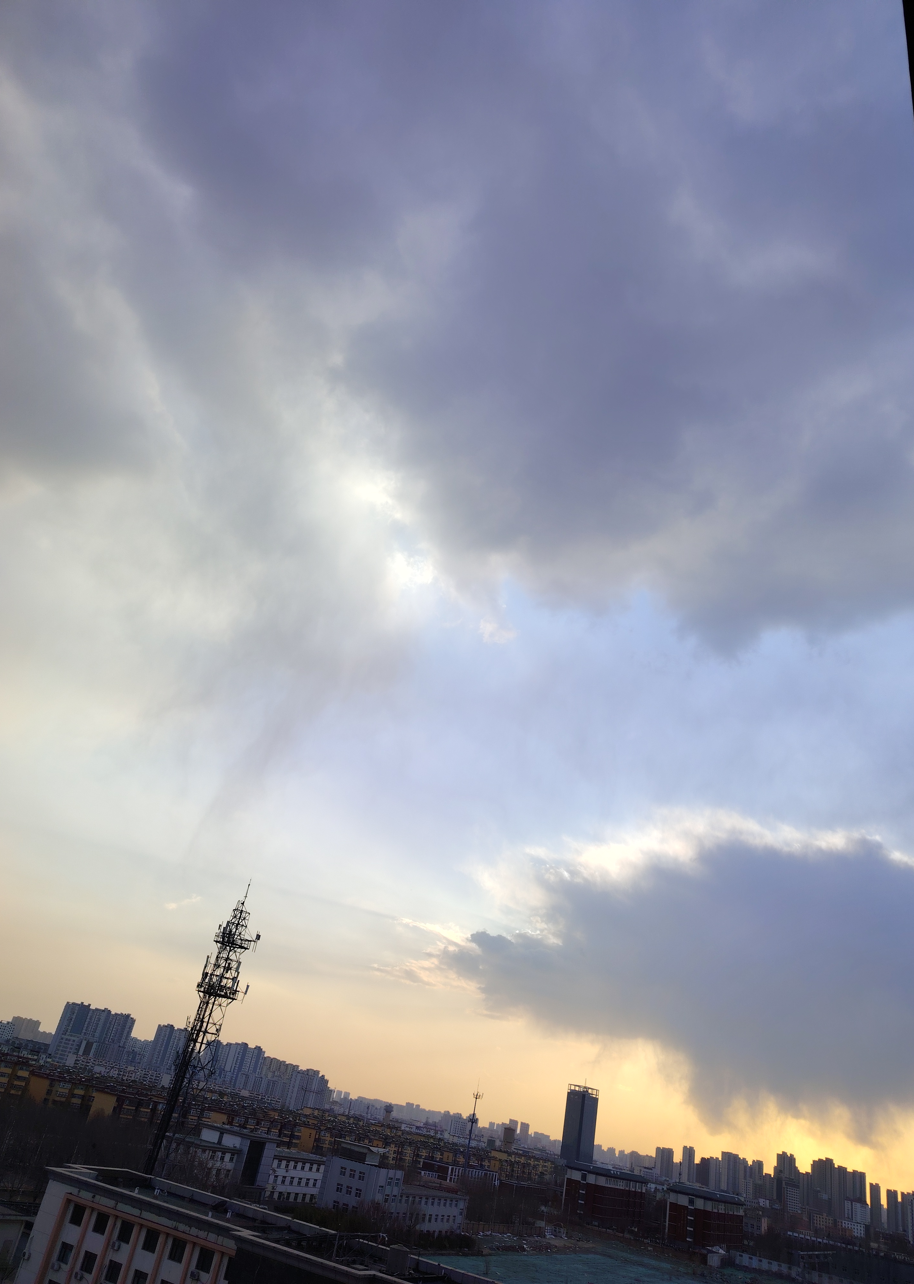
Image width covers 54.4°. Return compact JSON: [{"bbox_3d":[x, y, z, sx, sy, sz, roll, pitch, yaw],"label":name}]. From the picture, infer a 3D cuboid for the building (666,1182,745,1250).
[{"bbox_3d":[106.230,244.850,376.610,13.970,21.200,66.120,-6,-34,29],"label":"building"}]

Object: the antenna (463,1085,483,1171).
[{"bbox_3d":[3.870,166.440,293.070,3.600,39.530,3.600,-6,-34,29],"label":"antenna"}]

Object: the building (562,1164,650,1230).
[{"bbox_3d":[66.040,247.610,396.180,13.970,21.200,66.940,-6,-34,29],"label":"building"}]

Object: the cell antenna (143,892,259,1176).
[{"bbox_3d":[-38.130,61.040,131.810,6.000,50.020,6.000,-6,-34,29],"label":"cell antenna"}]

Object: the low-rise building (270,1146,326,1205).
[{"bbox_3d":[-46.130,137.930,230.510,13.000,11.500,23.960,-6,-34,29],"label":"low-rise building"}]

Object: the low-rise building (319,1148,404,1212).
[{"bbox_3d":[-22.180,125.890,203.160,15.080,14.200,10.570,-6,-34,29],"label":"low-rise building"}]

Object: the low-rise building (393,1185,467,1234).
[{"bbox_3d":[-11.440,138.750,217.460,13.000,10.300,33.210,-6,-34,29],"label":"low-rise building"}]

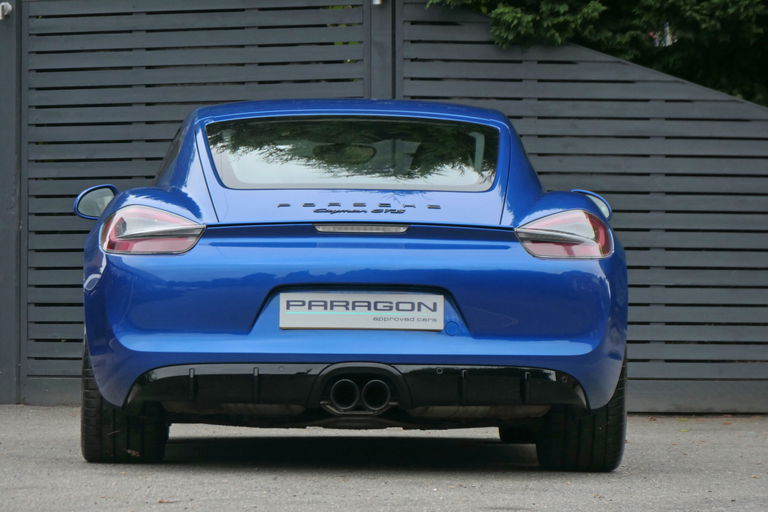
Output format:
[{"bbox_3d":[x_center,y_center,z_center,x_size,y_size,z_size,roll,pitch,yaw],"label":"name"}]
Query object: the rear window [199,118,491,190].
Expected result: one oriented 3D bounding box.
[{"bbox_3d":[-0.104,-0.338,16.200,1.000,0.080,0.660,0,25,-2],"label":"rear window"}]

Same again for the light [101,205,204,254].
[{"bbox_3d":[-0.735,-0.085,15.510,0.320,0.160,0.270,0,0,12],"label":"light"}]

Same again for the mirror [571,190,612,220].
[{"bbox_3d":[0.729,-0.188,17.807,0.220,0.145,0.140,0,0,-2],"label":"mirror"}]

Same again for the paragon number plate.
[{"bbox_3d":[-0.068,0.175,15.270,0.520,0.117,0.020,0,0,-2],"label":"paragon number plate"}]

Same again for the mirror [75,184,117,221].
[{"bbox_3d":[-1.024,-0.197,17.753,0.220,0.145,0.140,0,0,-2],"label":"mirror"}]

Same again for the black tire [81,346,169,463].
[{"bbox_3d":[-0.869,0.340,16.096,0.275,0.690,0.690,0,0,-2],"label":"black tire"}]

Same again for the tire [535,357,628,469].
[{"bbox_3d":[0.666,0.373,16.143,0.275,0.690,0.690,0,0,-2],"label":"tire"}]

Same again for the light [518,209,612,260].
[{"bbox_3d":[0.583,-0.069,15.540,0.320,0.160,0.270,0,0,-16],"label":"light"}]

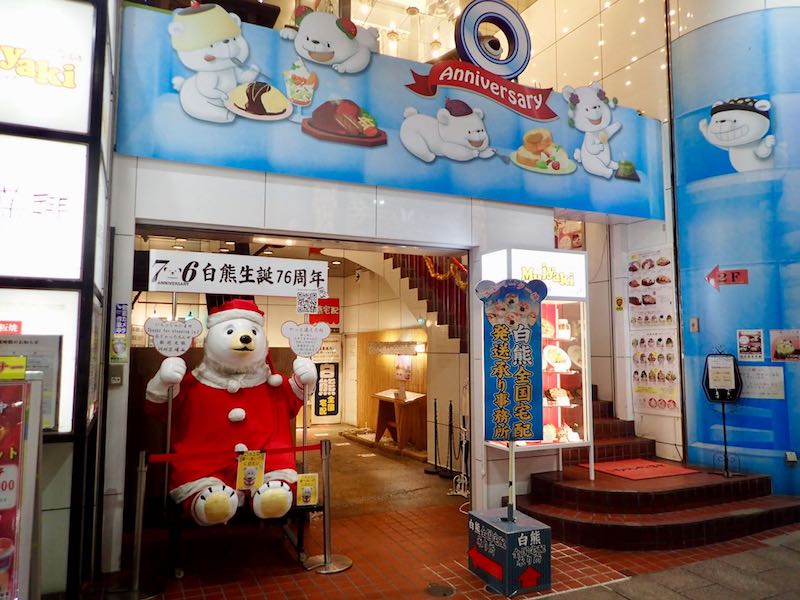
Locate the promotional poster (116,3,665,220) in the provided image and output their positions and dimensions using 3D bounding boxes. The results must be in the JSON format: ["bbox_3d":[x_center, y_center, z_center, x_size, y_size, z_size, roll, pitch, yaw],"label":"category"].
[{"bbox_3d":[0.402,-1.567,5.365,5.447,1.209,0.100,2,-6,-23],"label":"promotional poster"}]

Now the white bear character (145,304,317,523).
[{"bbox_3d":[-1.270,0.779,4.431,1.255,1.599,0.857,2,-6,-23],"label":"white bear character"}]

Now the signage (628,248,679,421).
[{"bbox_3d":[2.896,0.363,6.608,0.030,1.903,0.624,3,-6,-28],"label":"signage"}]

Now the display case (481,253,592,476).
[{"bbox_3d":[1.309,0.638,5.480,0.889,2.160,0.444,2,-6,-23],"label":"display case"}]

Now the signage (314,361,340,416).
[{"bbox_3d":[-1.556,1.905,12.231,0.514,1.101,0.040,2,-6,-23],"label":"signage"}]

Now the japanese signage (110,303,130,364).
[{"bbox_3d":[-2.018,0.242,4.174,0.130,0.444,0.020,2,-6,-23],"label":"japanese signage"}]

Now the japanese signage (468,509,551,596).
[{"bbox_3d":[0.730,1.694,3.923,0.324,0.393,0.496,2,-6,-23],"label":"japanese signage"}]

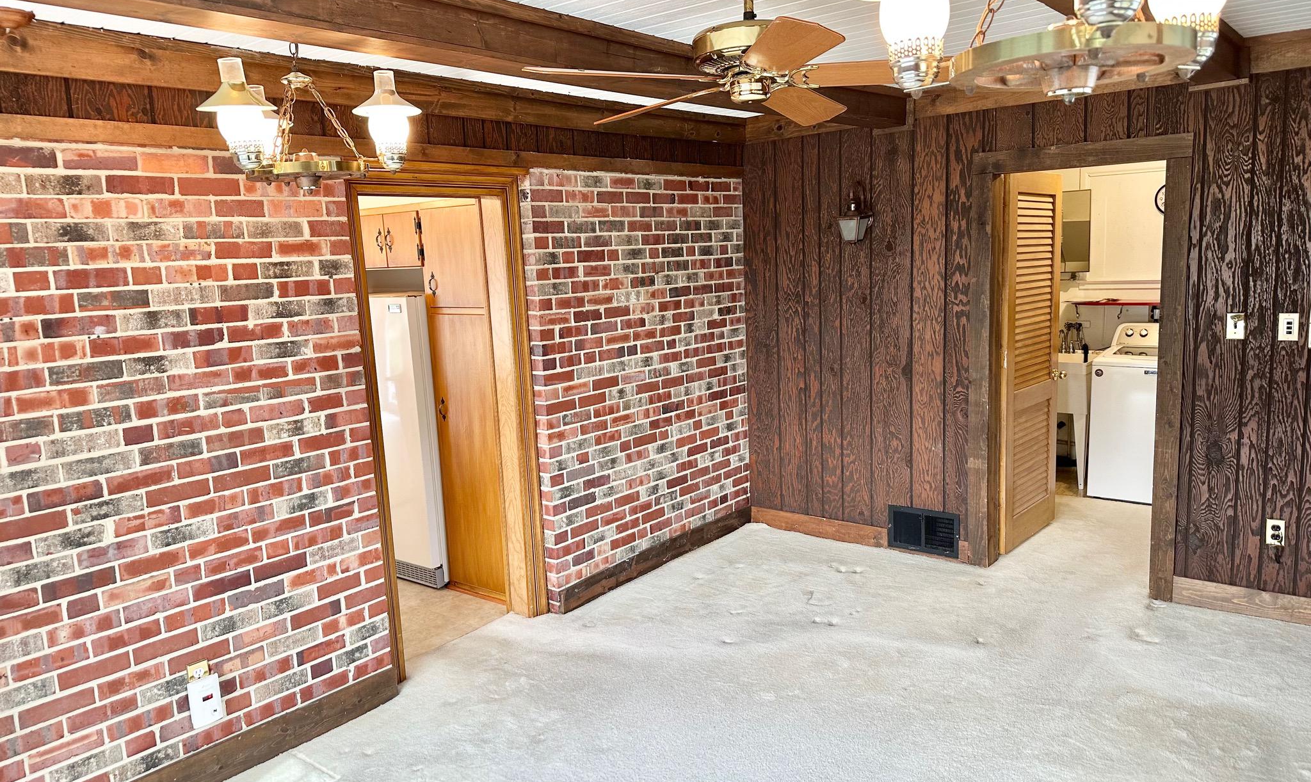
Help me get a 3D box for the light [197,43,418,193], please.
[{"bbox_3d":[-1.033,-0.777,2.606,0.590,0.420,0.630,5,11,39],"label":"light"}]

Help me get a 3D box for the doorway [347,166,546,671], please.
[{"bbox_3d":[-0.920,0.107,3.987,0.160,2.120,0.920,4,11,38],"label":"doorway"}]

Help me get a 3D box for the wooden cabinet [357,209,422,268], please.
[{"bbox_3d":[-1.291,-0.834,4.992,0.640,0.310,0.460,5,11,39],"label":"wooden cabinet"}]

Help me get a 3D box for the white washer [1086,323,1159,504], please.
[{"bbox_3d":[3.296,0.135,5.934,0.690,1.100,0.680,5,11,39],"label":"white washer"}]

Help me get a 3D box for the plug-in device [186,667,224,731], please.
[{"bbox_3d":[-1.508,1.040,3.046,0.042,0.160,0.096,4,11,38],"label":"plug-in device"}]

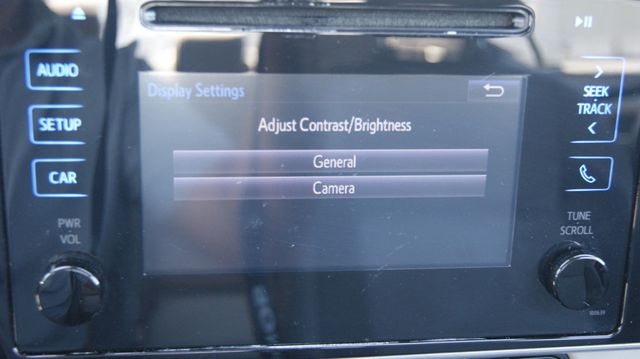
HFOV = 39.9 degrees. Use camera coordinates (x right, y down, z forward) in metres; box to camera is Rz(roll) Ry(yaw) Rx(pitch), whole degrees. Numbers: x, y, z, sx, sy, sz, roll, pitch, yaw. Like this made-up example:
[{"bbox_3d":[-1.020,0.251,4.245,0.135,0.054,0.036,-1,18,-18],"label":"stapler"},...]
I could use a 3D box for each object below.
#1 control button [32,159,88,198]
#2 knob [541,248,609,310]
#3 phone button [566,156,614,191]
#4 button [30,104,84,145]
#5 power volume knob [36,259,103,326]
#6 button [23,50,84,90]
[{"bbox_3d":[-0.088,0.000,0.301,0.019,0.013,0.003,0,15,-8],"label":"control button"},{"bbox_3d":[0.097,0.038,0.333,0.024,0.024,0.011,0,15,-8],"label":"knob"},{"bbox_3d":[0.100,-0.002,0.327,0.019,0.013,0.003,0,15,-8],"label":"phone button"},{"bbox_3d":[-0.088,-0.018,0.296,0.019,0.013,0.003,0,15,-8],"label":"button"},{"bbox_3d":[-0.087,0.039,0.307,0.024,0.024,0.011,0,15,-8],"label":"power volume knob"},{"bbox_3d":[-0.087,-0.036,0.291,0.019,0.013,0.003,0,15,-8],"label":"button"}]

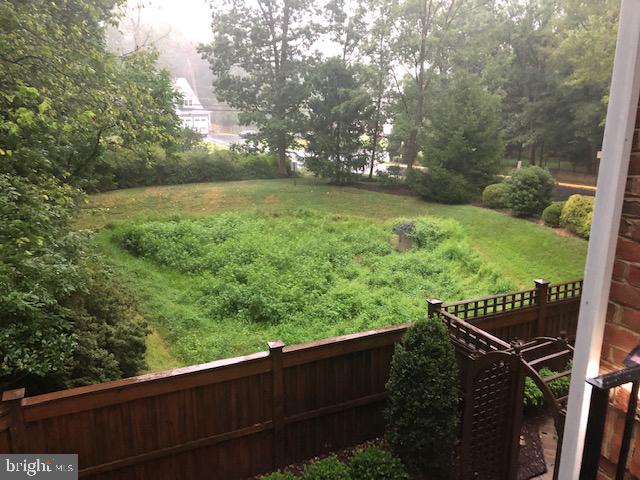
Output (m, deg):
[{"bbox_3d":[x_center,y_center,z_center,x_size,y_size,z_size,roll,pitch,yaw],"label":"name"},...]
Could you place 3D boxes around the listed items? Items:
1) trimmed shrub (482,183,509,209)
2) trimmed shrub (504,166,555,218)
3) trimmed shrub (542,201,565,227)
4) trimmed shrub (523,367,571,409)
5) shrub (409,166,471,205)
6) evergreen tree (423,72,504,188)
[{"bbox_3d":[8.006,-2.016,23.433,1.234,1.146,1.234,5,15,18],"label":"trimmed shrub"},{"bbox_3d":[8.719,-2.025,21.593,1.912,2.045,1.912,6,15,21],"label":"trimmed shrub"},{"bbox_3d":[8.798,-0.953,19.352,0.871,1.030,0.871,7,15,24],"label":"trimmed shrub"},{"bbox_3d":[3.426,2.204,7.760,0.850,0.650,0.700,-6,15,-24],"label":"trimmed shrub"},{"bbox_3d":[5.615,-2.570,24.425,3.123,1.732,2.655,3,14,13],"label":"shrub"},{"bbox_3d":[7.317,-5.449,26.713,4.359,6.250,4.359,4,14,15],"label":"evergreen tree"}]

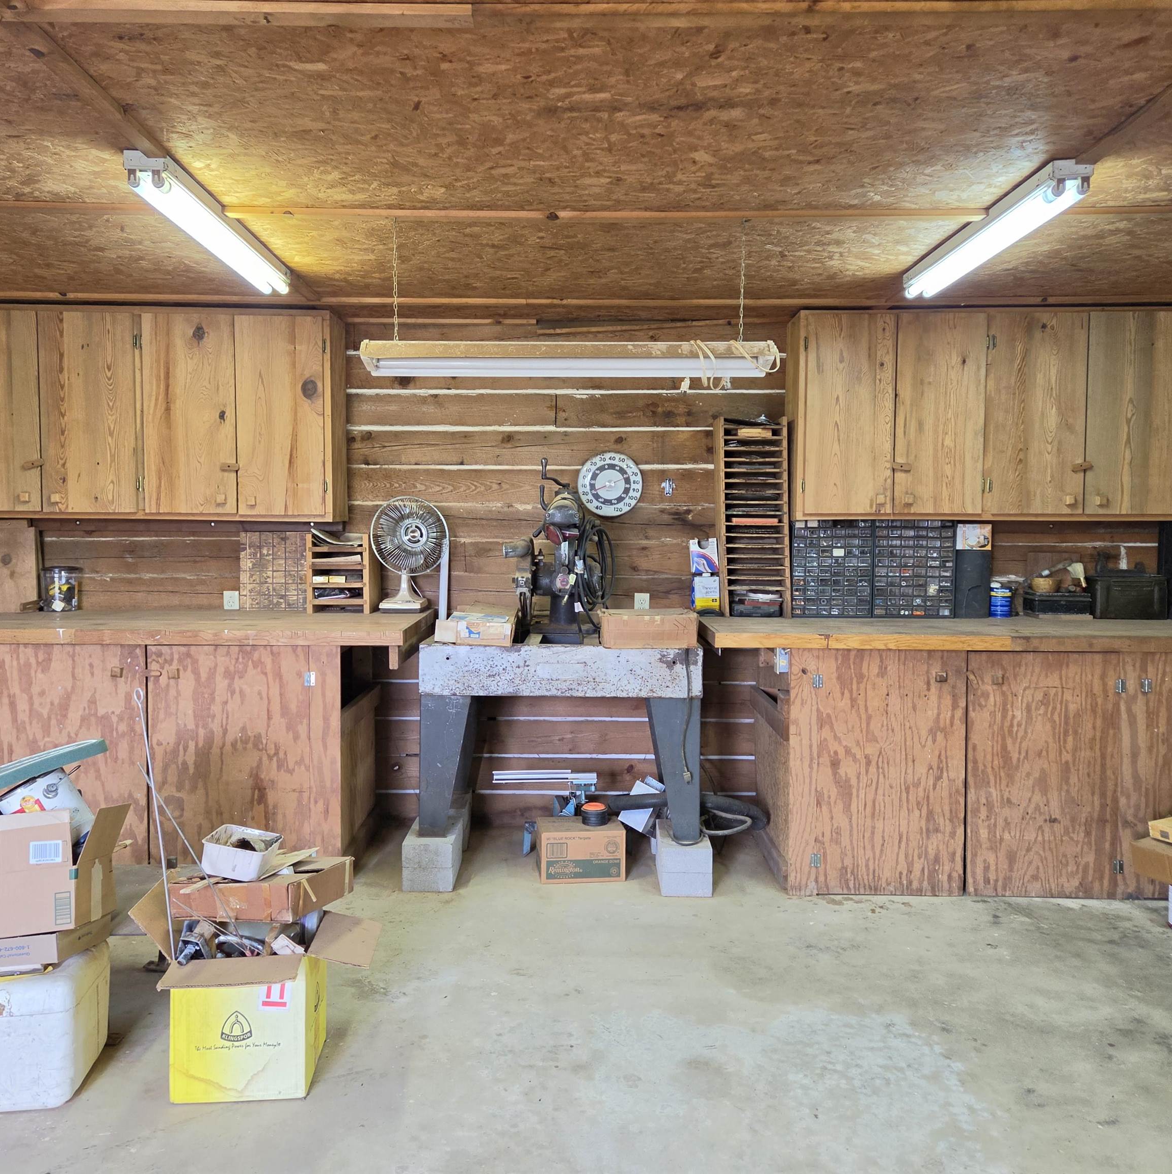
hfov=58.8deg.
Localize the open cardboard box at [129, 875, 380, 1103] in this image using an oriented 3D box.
[{"bbox_3d":[-0.809,0.996,2.631,0.550,0.475,0.420,0,3,-4],"label":"open cardboard box"}]

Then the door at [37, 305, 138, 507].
[{"bbox_3d":[-2.187,-0.768,4.568,0.425,0.885,0.030,0,3,-1],"label":"door"}]

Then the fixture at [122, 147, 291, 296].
[{"bbox_3d":[-1.170,-1.129,3.348,0.112,0.095,1.220,0,3,-1],"label":"fixture"}]

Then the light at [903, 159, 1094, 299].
[{"bbox_3d":[1.254,-1.085,3.298,0.109,0.095,1.238,0,3,0],"label":"light"}]

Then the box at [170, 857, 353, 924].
[{"bbox_3d":[-0.870,0.819,2.822,0.365,0.096,0.301,-5,-3,18],"label":"box"}]

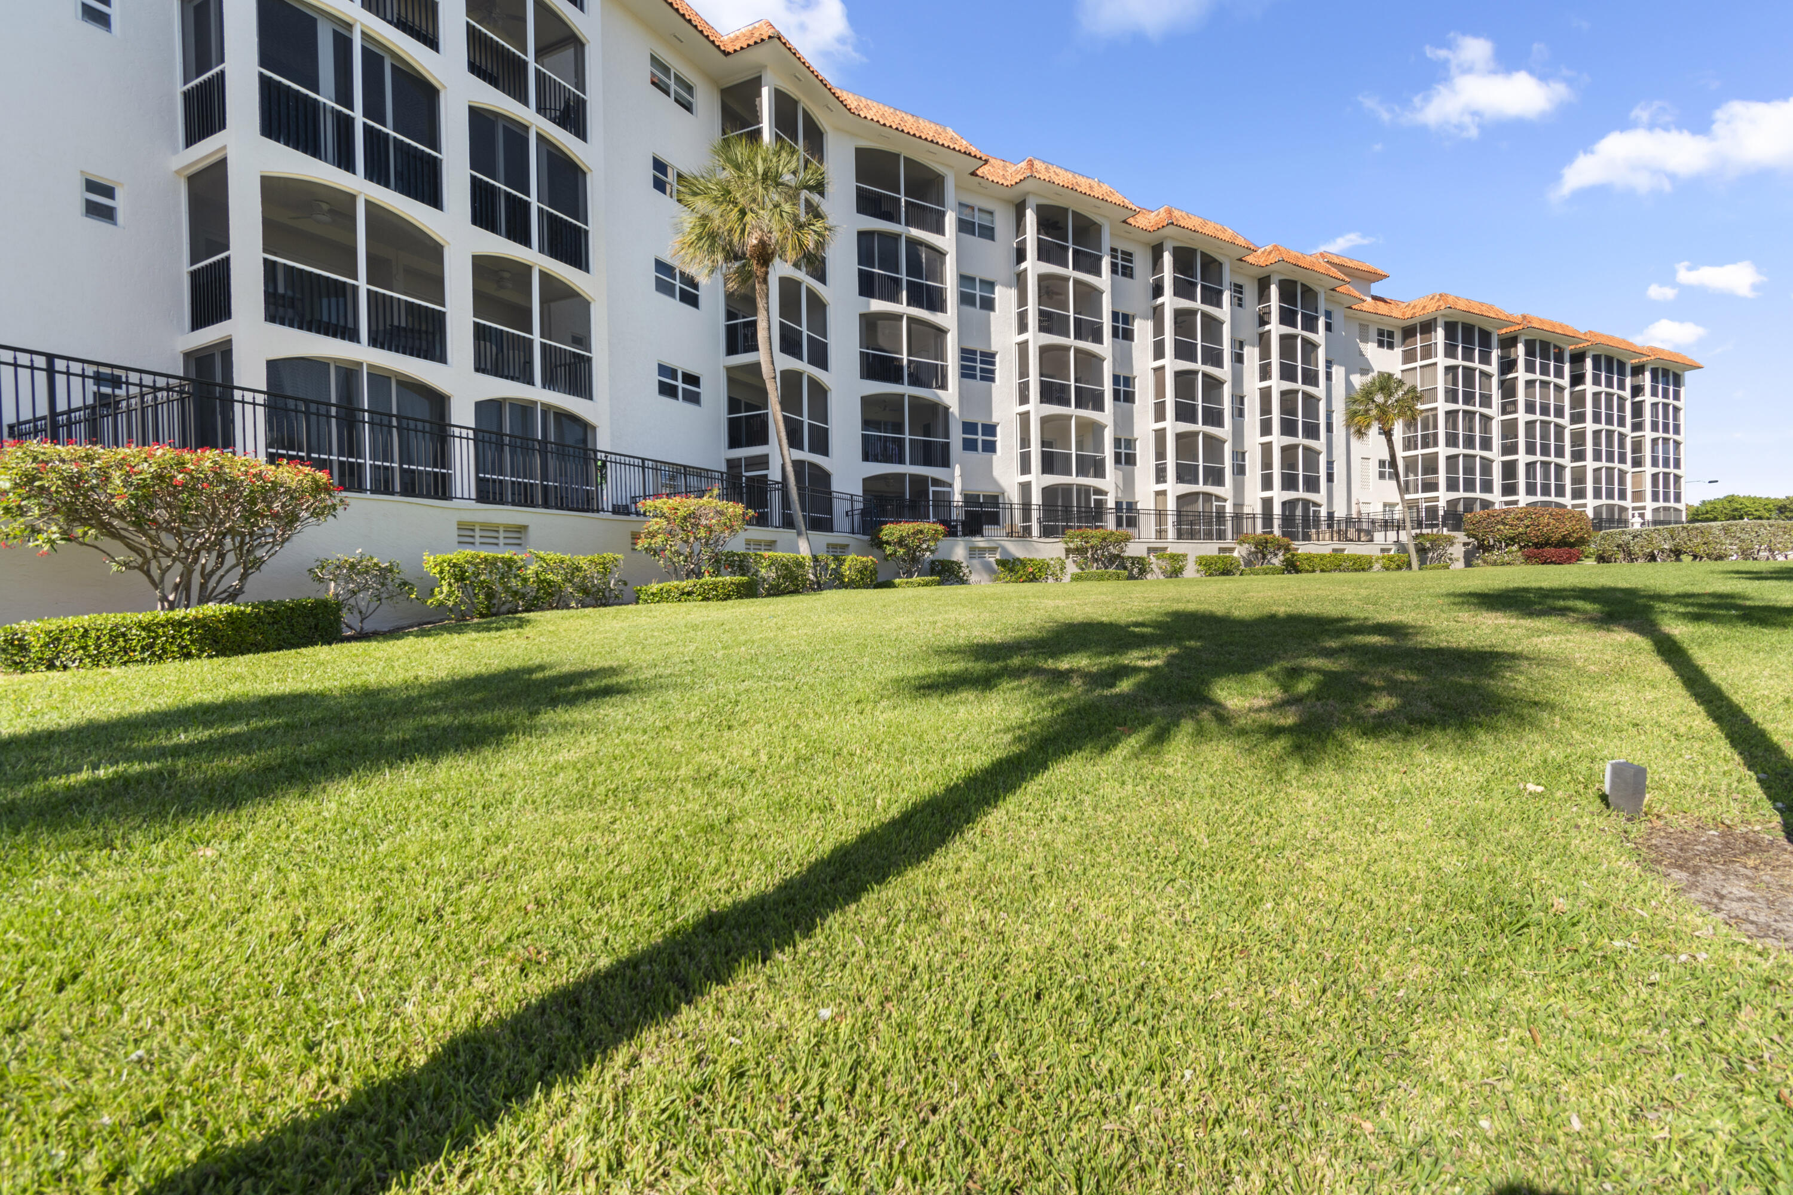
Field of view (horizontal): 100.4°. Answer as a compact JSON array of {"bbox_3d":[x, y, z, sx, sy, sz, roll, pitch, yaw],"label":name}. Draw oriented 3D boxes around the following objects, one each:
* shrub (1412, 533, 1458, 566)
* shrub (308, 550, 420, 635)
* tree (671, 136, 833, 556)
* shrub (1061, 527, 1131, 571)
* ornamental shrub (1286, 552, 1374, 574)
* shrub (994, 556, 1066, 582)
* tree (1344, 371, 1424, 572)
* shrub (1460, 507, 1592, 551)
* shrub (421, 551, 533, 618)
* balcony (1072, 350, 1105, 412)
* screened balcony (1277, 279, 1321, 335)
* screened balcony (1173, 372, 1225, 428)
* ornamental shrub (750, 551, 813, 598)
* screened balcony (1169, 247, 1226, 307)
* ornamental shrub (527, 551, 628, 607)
[{"bbox_3d":[24.730,-2.188,34.300,1.750,1.500,1.650,-2,1,-31],"label":"shrub"},{"bbox_3d":[-6.716,-0.079,9.400,0.950,1.020,1.100,-1,1,29],"label":"shrub"},{"bbox_3d":[-3.361,-5.377,17.320,3.600,10.460,3.700,-1,1,-11],"label":"tree"},{"bbox_3d":[6.427,-1.366,23.884,2.100,1.660,1.800,-2,1,-31],"label":"shrub"},{"bbox_3d":[17.984,-1.395,30.988,4.300,0.870,1.100,-2,1,-31],"label":"ornamental shrub"},{"bbox_3d":[4.097,-0.841,23.000,2.250,0.820,0.950,-2,1,-31],"label":"shrub"},{"bbox_3d":[21.925,-5.672,33.600,3.000,8.950,3.000,-2,1,-31],"label":"tree"},{"bbox_3d":[30.384,-2.968,35.969,4.400,2.700,3.000,0,1,40],"label":"shrub"},{"bbox_3d":[-5.869,-0.176,10.450,0.900,0.900,1.250,-1,1,29],"label":"shrub"},{"bbox_3d":[8.155,-9.269,31.953,1.902,2.529,0.400,-2,1,-31],"label":"balcony"},{"bbox_3d":[20.461,-15.092,39.183,3.640,2.550,1.500,-2,1,-31],"label":"screened balcony"},{"bbox_3d":[13.333,-8.948,33.985,3.399,2.448,1.500,-2,1,-31],"label":"screened balcony"},{"bbox_3d":[-2.531,-0.522,16.358,0.800,0.930,1.600,0,1,29],"label":"ornamental shrub"},{"bbox_3d":[13.221,-14.386,33.874,3.399,2.448,1.500,-2,1,-31],"label":"screened balcony"},{"bbox_3d":[-5.461,-0.323,12.745,0.900,0.910,1.450,-1,1,29],"label":"ornamental shrub"}]

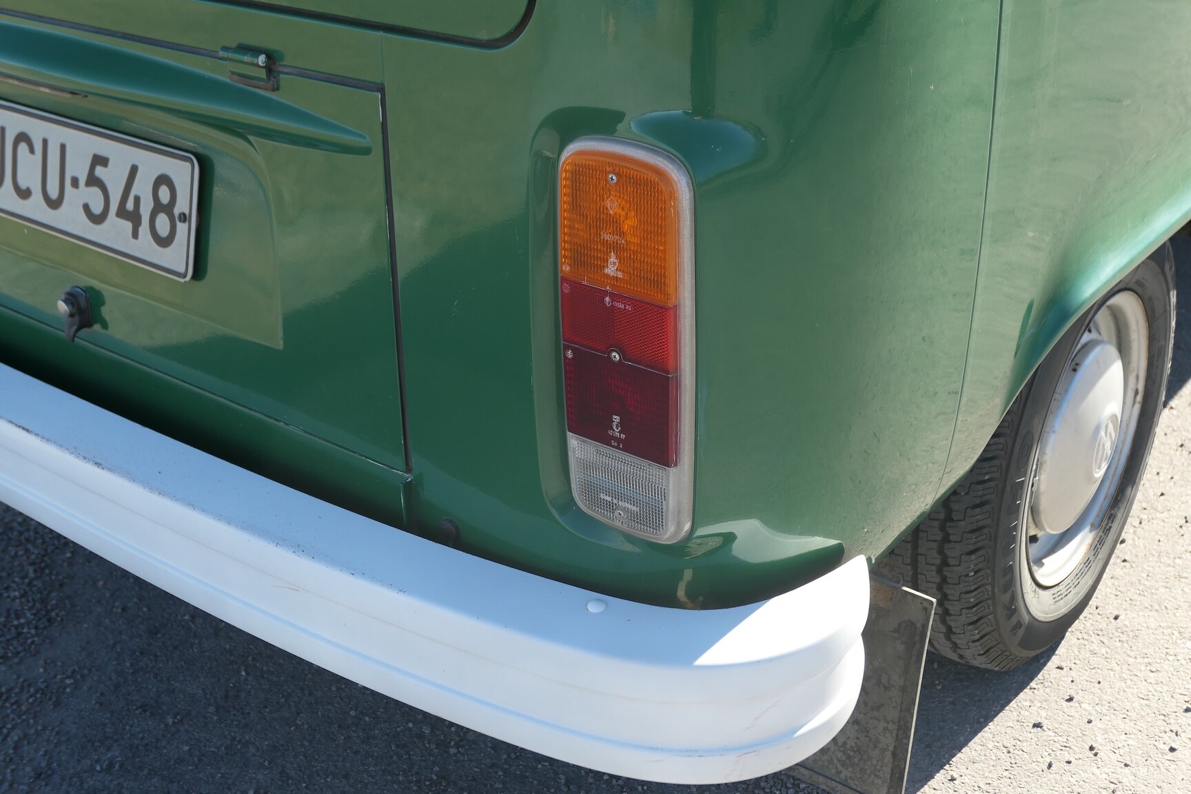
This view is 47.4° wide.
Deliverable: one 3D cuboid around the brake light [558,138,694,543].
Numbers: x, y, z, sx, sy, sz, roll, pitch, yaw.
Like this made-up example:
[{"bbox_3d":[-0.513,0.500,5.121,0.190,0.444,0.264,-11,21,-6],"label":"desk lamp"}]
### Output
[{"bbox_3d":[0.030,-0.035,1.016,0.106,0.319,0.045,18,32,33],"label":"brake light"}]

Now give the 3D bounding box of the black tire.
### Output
[{"bbox_3d":[0.572,0.034,1.778,0.187,0.642,0.645,18,30,35],"label":"black tire"}]

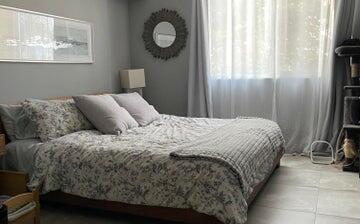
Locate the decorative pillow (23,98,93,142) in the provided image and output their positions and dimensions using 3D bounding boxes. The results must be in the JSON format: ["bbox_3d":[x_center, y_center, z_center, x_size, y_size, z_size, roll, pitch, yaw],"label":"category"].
[{"bbox_3d":[-1.021,0.035,3.095,0.180,0.430,0.660,-36,-8,23],"label":"decorative pillow"}]

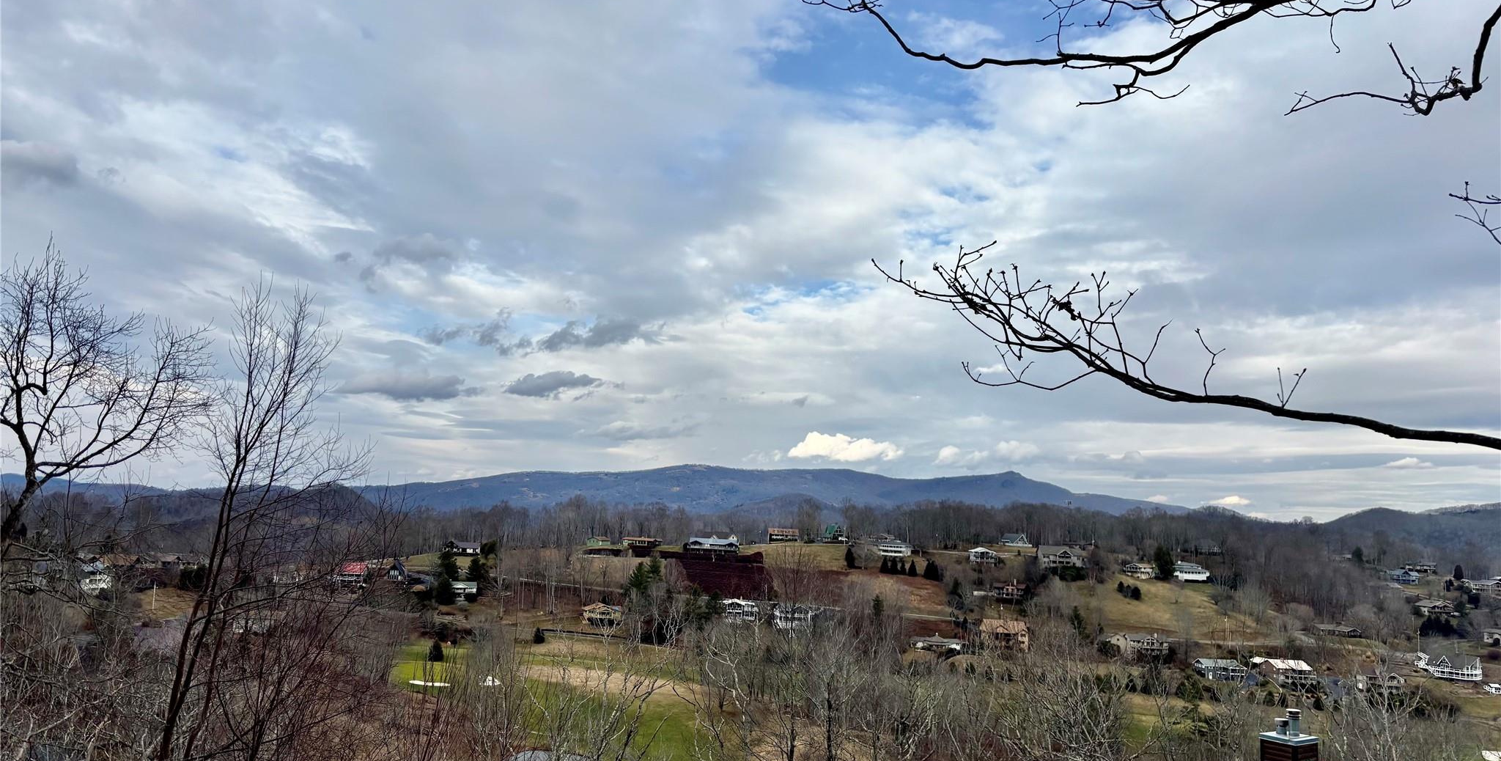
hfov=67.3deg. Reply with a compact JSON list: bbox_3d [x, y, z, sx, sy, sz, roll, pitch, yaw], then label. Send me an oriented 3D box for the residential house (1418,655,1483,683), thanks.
[{"bbox_3d":[250.955,102.869,405.000,17.500,8.500,12.000,2,-7,5],"label":"residential house"}]

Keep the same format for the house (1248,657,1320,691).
[{"bbox_3d":[185.318,101.602,392.000,15.500,9.000,13.500,2,-7,0],"label":"house"}]

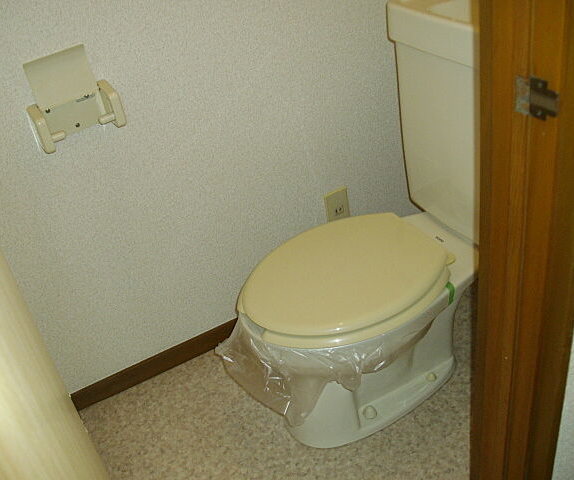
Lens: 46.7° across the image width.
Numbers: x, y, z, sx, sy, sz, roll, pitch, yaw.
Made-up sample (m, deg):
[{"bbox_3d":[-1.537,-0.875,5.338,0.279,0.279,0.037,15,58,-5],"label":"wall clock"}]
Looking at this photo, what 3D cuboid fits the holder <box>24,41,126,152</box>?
[{"bbox_3d":[-0.426,-0.285,1.308,0.165,0.162,0.085,-24,36,-19],"label":"holder"}]

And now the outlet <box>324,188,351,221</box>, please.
[{"bbox_3d":[0.141,-0.078,1.829,0.070,0.118,0.010,-24,36,-19],"label":"outlet"}]

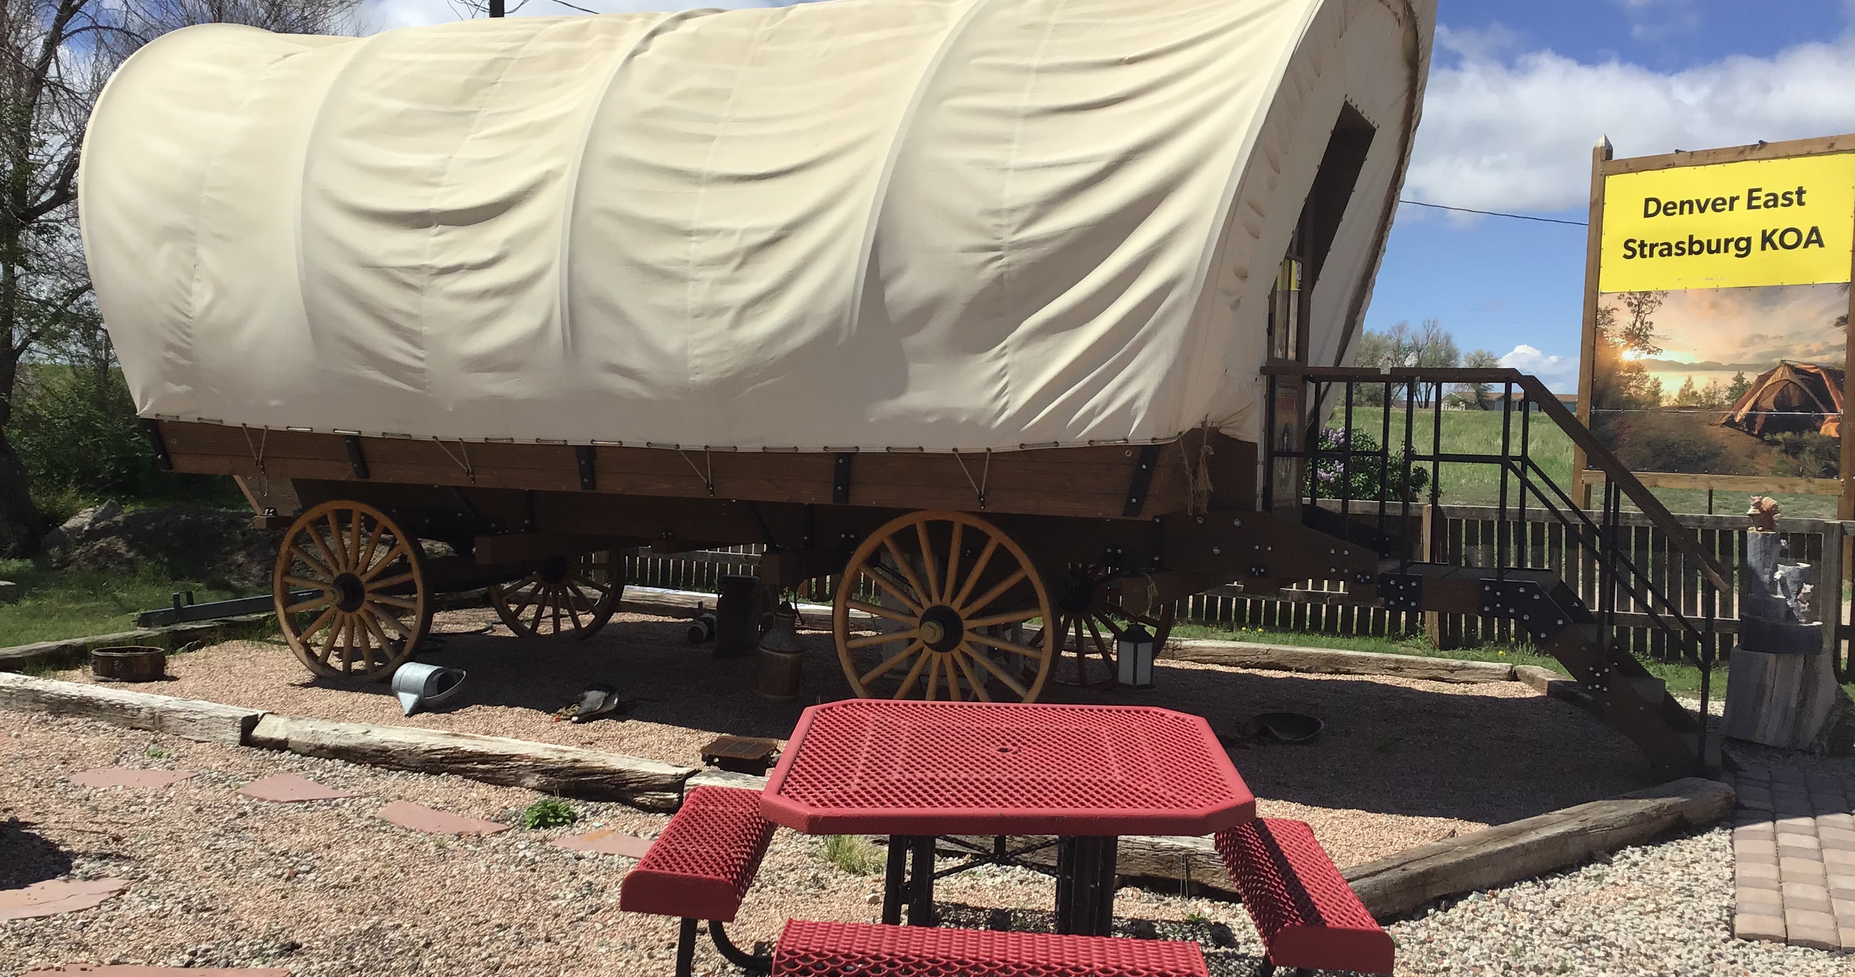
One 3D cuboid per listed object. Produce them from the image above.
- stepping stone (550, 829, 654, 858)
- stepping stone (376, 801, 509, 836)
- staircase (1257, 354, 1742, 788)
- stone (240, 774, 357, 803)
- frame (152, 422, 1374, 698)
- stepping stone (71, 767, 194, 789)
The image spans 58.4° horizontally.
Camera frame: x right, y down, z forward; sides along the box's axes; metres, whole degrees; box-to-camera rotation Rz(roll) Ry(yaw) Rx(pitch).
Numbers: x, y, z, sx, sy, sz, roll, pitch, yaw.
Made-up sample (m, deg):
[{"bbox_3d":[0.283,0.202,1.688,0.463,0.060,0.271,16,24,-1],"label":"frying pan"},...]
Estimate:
[{"bbox_3d":[-1.095,1.302,5.955,0.540,0.040,0.300,3,3,33],"label":"stepping stone"},{"bbox_3d":[-1.883,1.273,6.278,0.650,0.040,0.250,3,3,35],"label":"stepping stone"},{"bbox_3d":[2.696,0.288,7.856,1.995,1.711,0.972,2,2,25],"label":"staircase"},{"bbox_3d":[-2.588,1.240,6.717,0.590,0.040,0.340,4,4,43],"label":"stone"},{"bbox_3d":[-0.878,0.384,9.540,6.967,1.560,2.835,2,2,25],"label":"frame"},{"bbox_3d":[-3.319,1.219,6.872,0.500,0.040,0.350,2,3,12],"label":"stepping stone"}]

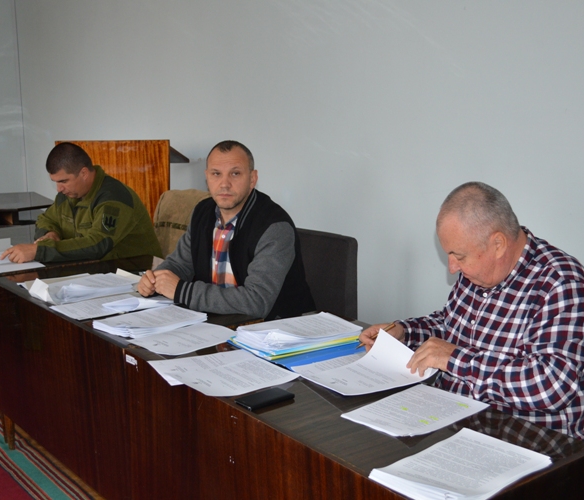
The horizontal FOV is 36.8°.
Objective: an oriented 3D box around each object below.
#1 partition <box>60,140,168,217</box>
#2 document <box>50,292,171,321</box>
[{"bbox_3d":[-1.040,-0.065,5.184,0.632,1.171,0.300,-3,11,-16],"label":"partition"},{"bbox_3d":[-0.643,0.187,3.018,0.297,0.020,0.210,-9,14,-37],"label":"document"}]

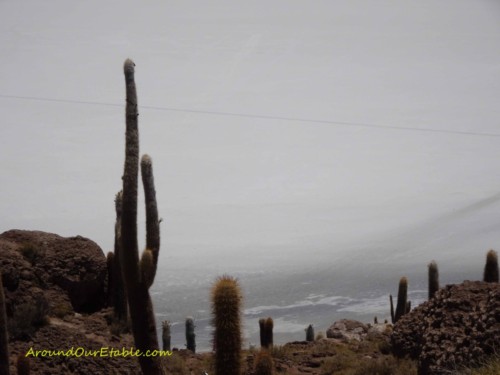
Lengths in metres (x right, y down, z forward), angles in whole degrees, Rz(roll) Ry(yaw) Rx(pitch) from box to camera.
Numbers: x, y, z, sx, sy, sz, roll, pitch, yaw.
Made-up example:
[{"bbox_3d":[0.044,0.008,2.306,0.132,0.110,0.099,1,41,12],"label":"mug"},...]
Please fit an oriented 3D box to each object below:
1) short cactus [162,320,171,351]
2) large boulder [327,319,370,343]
[{"bbox_3d":[-2.484,4.417,58.000,0.250,0.920,0.250,0,8,0],"label":"short cactus"},{"bbox_3d":[2.563,3.753,51.000,1.120,0.660,0.950,0,8,0],"label":"large boulder"}]

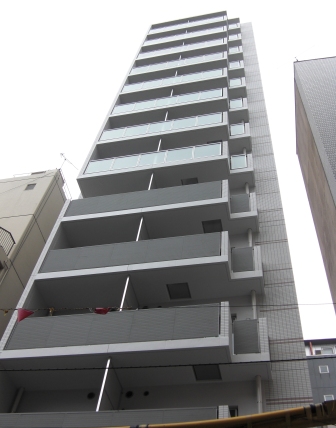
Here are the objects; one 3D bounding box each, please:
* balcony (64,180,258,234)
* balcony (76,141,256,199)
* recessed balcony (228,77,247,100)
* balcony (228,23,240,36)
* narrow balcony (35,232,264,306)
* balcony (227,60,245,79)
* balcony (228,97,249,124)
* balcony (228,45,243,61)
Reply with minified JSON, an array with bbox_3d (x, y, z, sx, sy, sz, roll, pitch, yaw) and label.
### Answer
[{"bbox_3d":[-0.273,0.064,18.254,6.902,1.450,1.390,-7,-57,11],"label":"balcony"},{"bbox_3d":[0.008,-1.560,19.757,6.587,1.354,1.317,-7,-57,11],"label":"balcony"},{"bbox_3d":[3.690,-6.519,26.527,0.859,1.354,0.681,-7,-57,11],"label":"recessed balcony"},{"bbox_3d":[5.055,-13.748,37.994,0.893,1.408,0.718,-7,-57,11],"label":"balcony"},{"bbox_3d":[-0.518,1.704,14.992,6.537,1.354,1.317,-7,-57,11],"label":"narrow balcony"},{"bbox_3d":[3.965,-8.153,28.908,0.859,1.354,0.681,-7,-57,11],"label":"balcony"},{"bbox_3d":[3.415,-4.886,24.147,0.859,1.354,0.681,-7,-57,11],"label":"balcony"},{"bbox_3d":[4.472,-10.309,32.957,0.893,1.408,0.718,-7,-57,11],"label":"balcony"}]

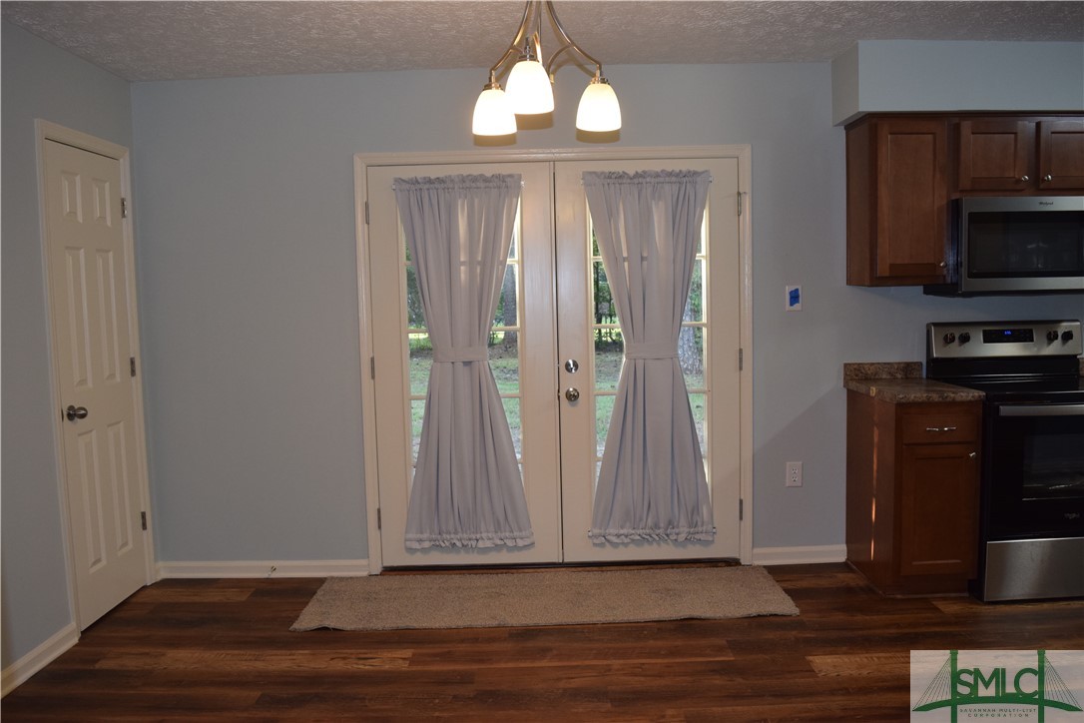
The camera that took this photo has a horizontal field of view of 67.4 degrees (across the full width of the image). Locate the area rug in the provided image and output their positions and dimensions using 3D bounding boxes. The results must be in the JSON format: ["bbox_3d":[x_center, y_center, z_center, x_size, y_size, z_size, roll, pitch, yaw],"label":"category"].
[{"bbox_3d":[0.019,1.079,3.729,2.157,0.013,0.610,-1,4,0],"label":"area rug"}]

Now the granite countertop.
[{"bbox_3d":[1.698,0.092,3.747,0.398,0.127,0.595,-1,4,0],"label":"granite countertop"}]

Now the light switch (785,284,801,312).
[{"bbox_3d":[1.247,-0.309,4.006,0.077,0.122,0.012,-1,4,0],"label":"light switch"}]

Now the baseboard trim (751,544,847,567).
[{"bbox_3d":[1.304,0.978,4.104,0.468,0.091,0.017,-1,4,0],"label":"baseboard trim"}]

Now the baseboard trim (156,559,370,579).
[{"bbox_3d":[-1.396,1.046,4.099,1.050,0.090,0.017,-1,4,0],"label":"baseboard trim"}]

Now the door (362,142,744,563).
[{"bbox_3d":[0.078,0.024,4.047,1.848,2.045,0.055,-1,4,0],"label":"door"}]

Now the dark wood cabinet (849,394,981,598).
[{"bbox_3d":[1.721,0.595,3.801,0.383,0.884,0.565,-1,4,0],"label":"dark wood cabinet"}]

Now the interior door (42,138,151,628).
[{"bbox_3d":[-1.969,0.107,3.595,0.040,2.048,0.595,-1,4,0],"label":"interior door"}]

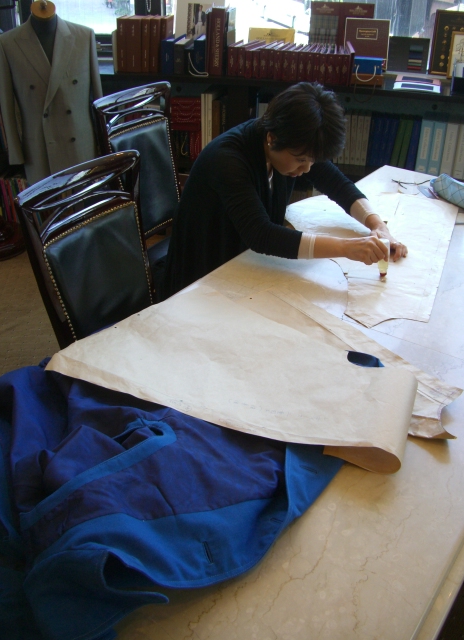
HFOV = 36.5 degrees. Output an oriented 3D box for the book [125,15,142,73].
[{"bbox_3d":[-0.458,-1.373,3.493,0.078,0.244,0.192,5,29,6],"label":"book"}]

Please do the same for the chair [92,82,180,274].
[{"bbox_3d":[-0.130,-0.288,2.617,0.616,1.030,0.485,17,32,26],"label":"chair"}]

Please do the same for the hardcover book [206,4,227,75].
[{"bbox_3d":[-0.060,-1.373,3.445,0.080,0.296,0.212,5,29,6],"label":"hardcover book"}]

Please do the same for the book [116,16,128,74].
[{"bbox_3d":[-0.518,-1.377,3.499,0.043,0.243,0.192,5,29,6],"label":"book"}]

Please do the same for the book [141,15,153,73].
[{"bbox_3d":[-0.399,-1.370,3.486,0.044,0.243,0.192,5,29,6],"label":"book"}]

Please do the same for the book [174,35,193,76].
[{"bbox_3d":[-0.238,-1.317,3.507,0.048,0.136,0.222,5,29,6],"label":"book"}]

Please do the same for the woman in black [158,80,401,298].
[{"bbox_3d":[0.138,-0.140,2.204,0.869,1.182,0.566,23,35,34],"label":"woman in black"}]

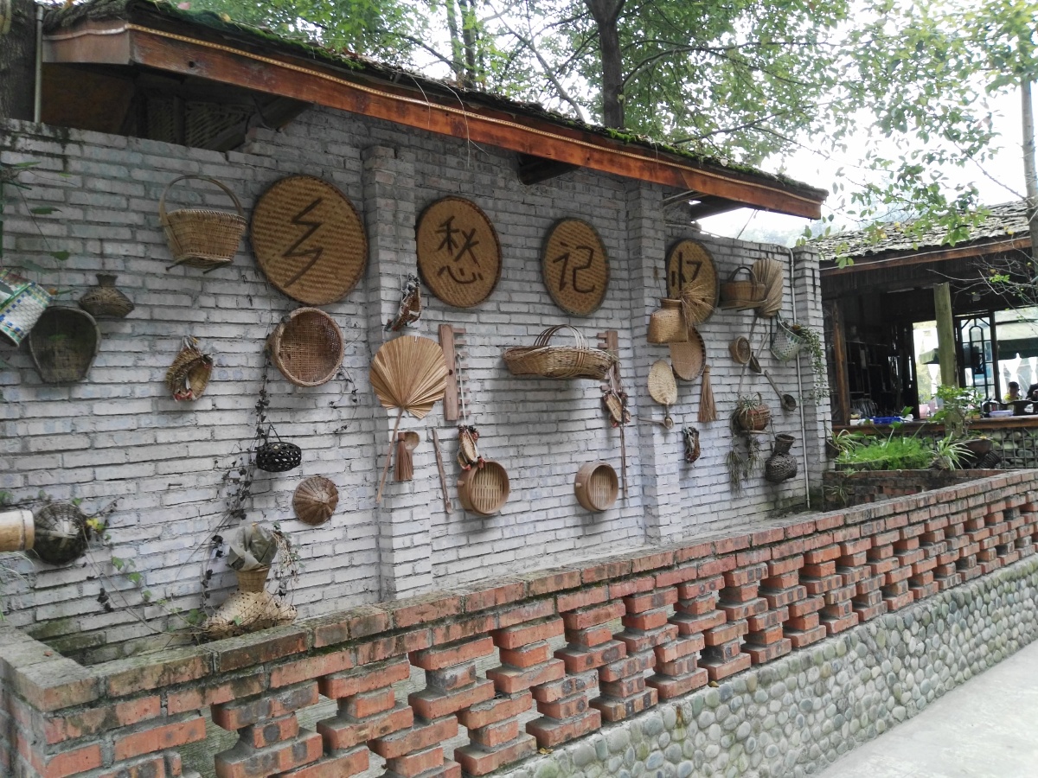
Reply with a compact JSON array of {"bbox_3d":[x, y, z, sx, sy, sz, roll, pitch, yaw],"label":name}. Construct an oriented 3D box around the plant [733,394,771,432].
[{"bbox_3d":[1.767,0.172,6.322,0.250,0.270,0.240,-3,-2,0],"label":"plant"}]

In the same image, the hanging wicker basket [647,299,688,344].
[{"bbox_3d":[0.990,-0.454,5.593,0.225,0.285,0.200,-2,-2,-40],"label":"hanging wicker basket"}]

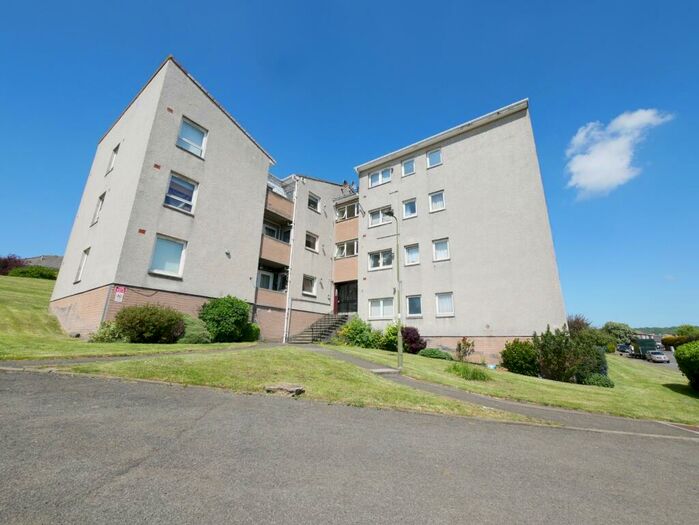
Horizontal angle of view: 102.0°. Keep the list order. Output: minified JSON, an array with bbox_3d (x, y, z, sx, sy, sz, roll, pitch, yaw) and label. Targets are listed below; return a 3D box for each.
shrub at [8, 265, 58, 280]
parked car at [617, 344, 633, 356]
[{"bbox_3d":[-30.522,0.948,27.359,1.900,1.400,3.400,-12,-20,39],"label":"shrub"},{"bbox_3d":[48.338,15.451,49.655,1.800,1.650,4.400,-12,-20,40],"label":"parked car"}]

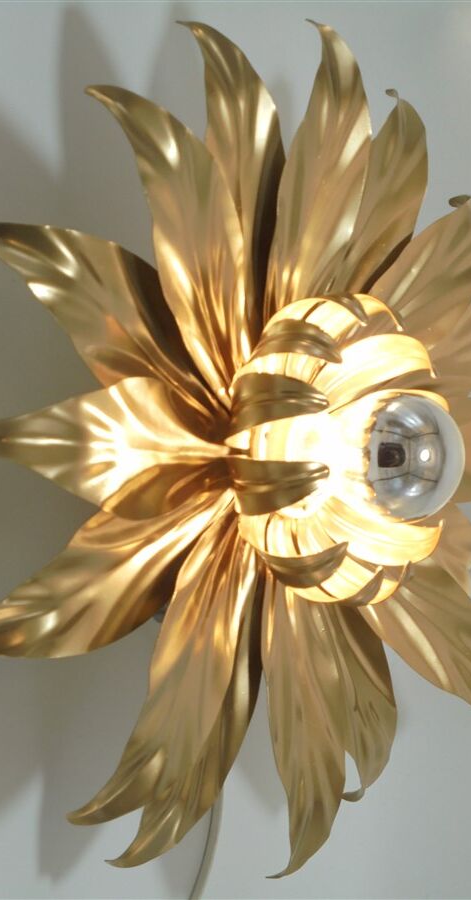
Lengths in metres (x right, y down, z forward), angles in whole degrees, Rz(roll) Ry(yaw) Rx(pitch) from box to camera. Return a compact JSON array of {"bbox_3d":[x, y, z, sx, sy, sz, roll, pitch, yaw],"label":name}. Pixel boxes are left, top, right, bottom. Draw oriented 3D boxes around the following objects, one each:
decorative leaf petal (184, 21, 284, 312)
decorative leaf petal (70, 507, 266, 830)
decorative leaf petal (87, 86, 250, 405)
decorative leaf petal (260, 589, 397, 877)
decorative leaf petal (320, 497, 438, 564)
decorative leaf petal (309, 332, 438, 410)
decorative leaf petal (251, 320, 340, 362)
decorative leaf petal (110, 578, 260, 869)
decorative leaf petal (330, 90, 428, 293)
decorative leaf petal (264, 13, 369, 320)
[{"bbox_3d":[-0.006,-0.119,0.624,0.035,0.062,0.176,11,118,38],"label":"decorative leaf petal"},{"bbox_3d":[-0.024,0.096,0.590,0.037,0.178,0.062,-6,136,35],"label":"decorative leaf petal"},{"bbox_3d":[-0.020,-0.089,0.583,0.037,0.062,0.173,11,141,34],"label":"decorative leaf petal"},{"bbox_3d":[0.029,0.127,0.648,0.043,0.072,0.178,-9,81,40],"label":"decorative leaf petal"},{"bbox_3d":[0.075,0.043,0.672,0.069,0.040,0.022,16,145,28],"label":"decorative leaf petal"},{"bbox_3d":[0.068,-0.036,0.661,0.088,0.033,0.032,-12,125,26],"label":"decorative leaf petal"},{"bbox_3d":[0.027,-0.047,0.596,0.056,0.036,0.020,0,133,43],"label":"decorative leaf petal"},{"bbox_3d":[-0.018,0.114,0.624,0.035,0.174,0.062,-5,152,38],"label":"decorative leaf petal"},{"bbox_3d":[0.062,-0.107,0.679,0.036,0.191,0.062,9,161,43],"label":"decorative leaf petal"},{"bbox_3d":[0.036,-0.115,0.640,0.032,0.065,0.187,13,96,41],"label":"decorative leaf petal"}]

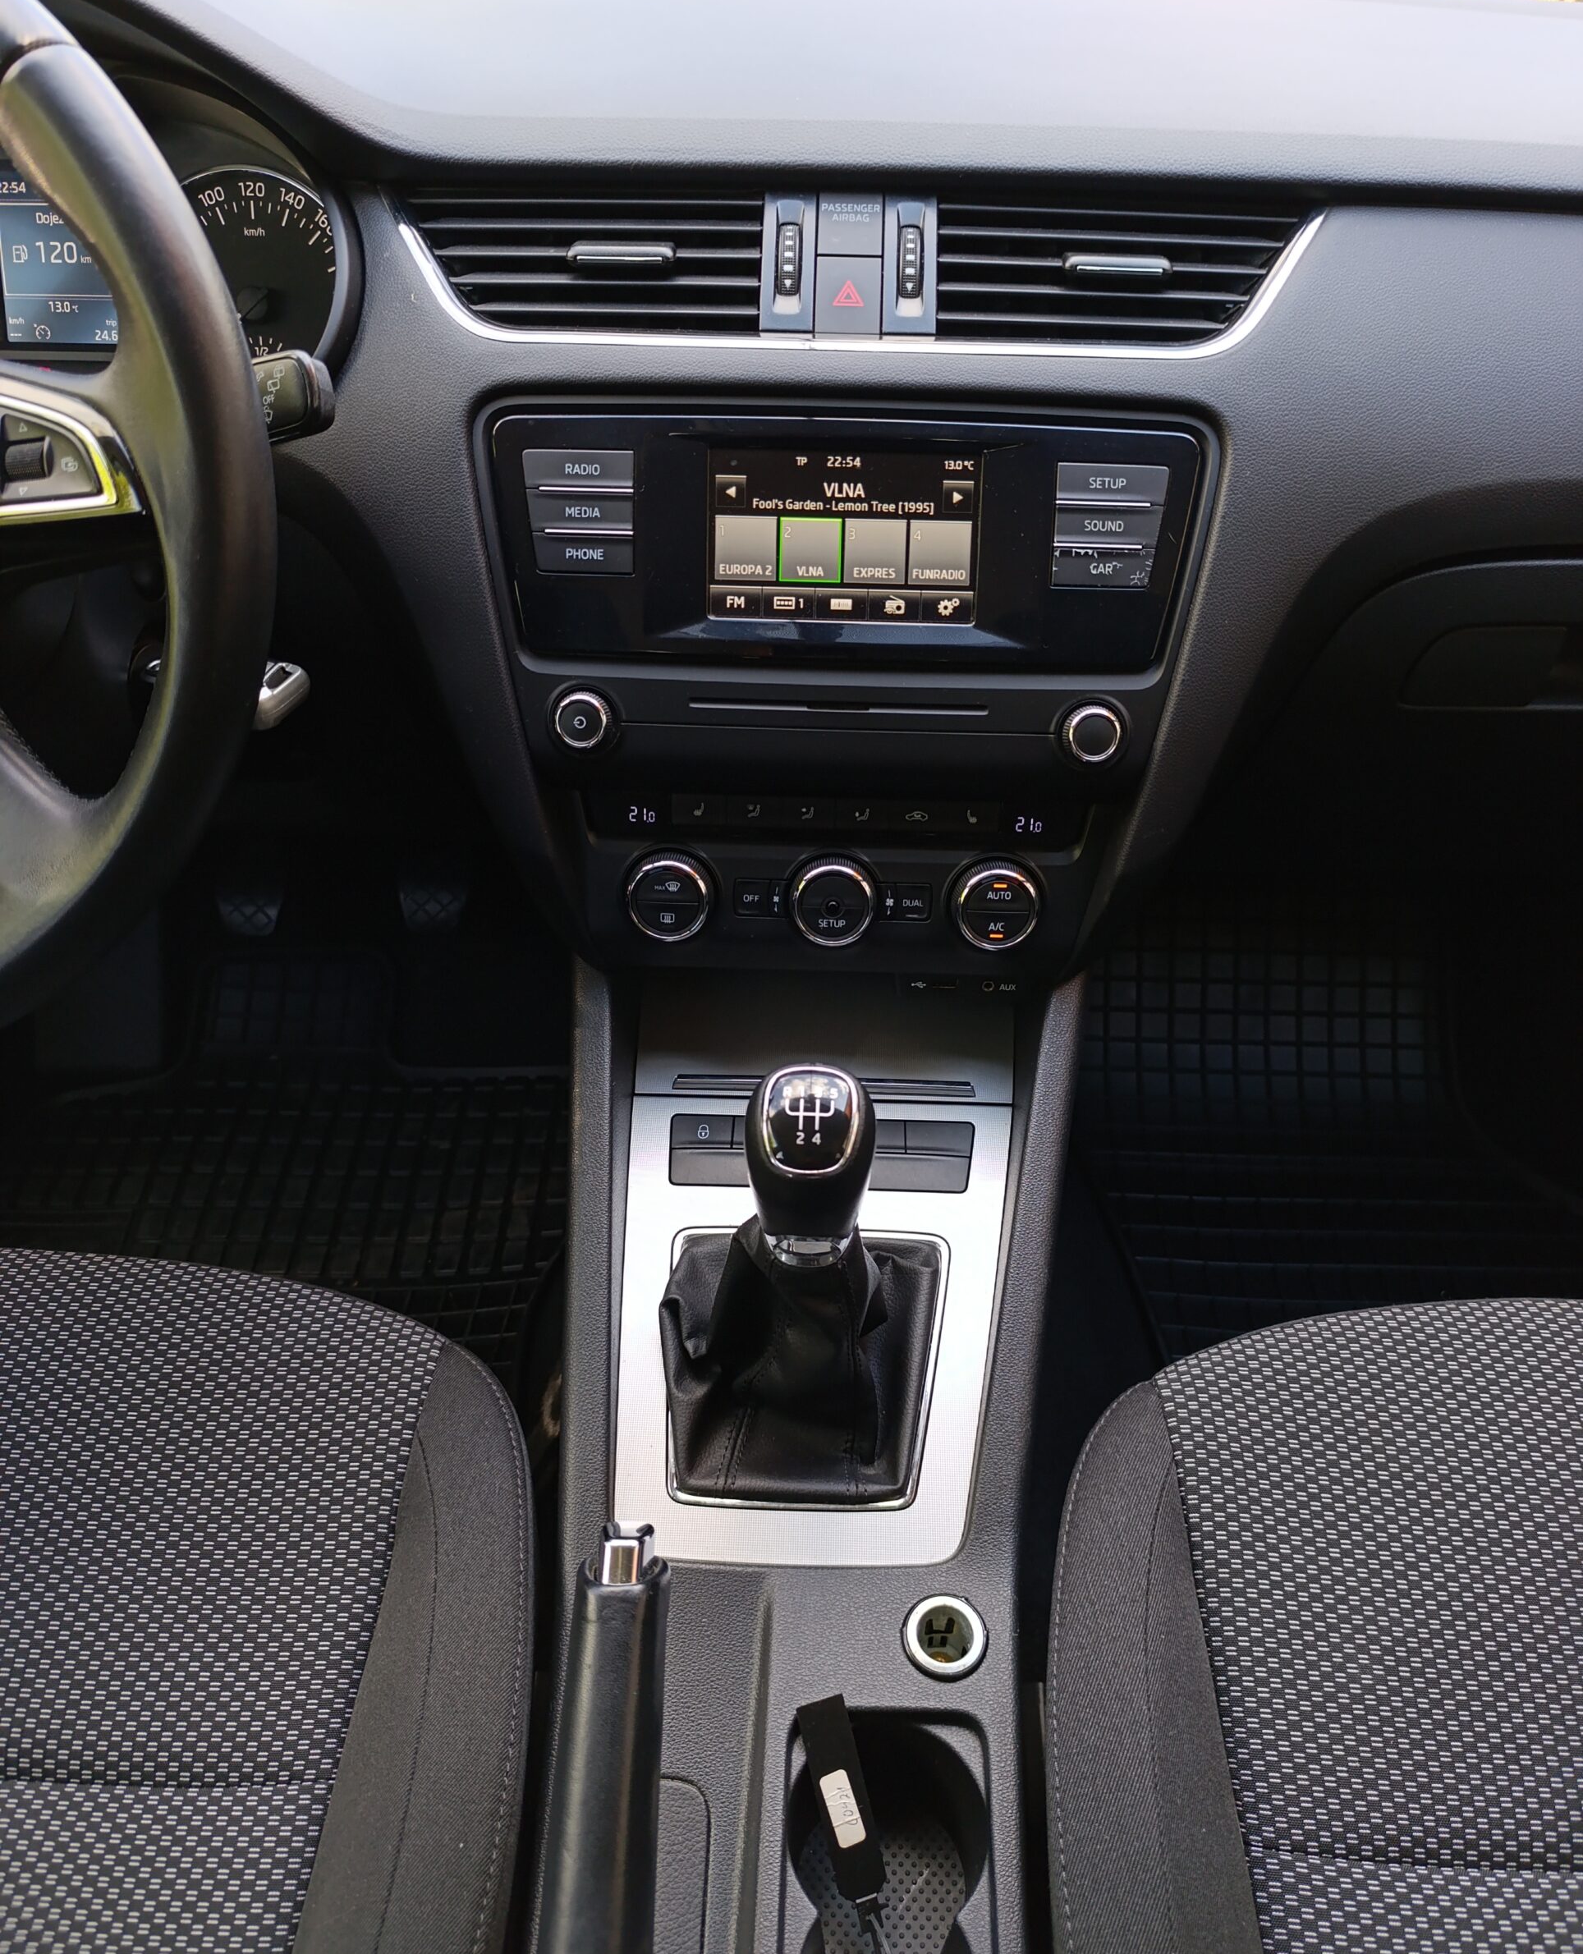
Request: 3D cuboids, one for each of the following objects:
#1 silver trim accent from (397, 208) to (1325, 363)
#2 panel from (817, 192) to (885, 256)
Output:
[{"bbox_3d":[0.028,-0.293,0.585,0.391,0.065,0.028,1,-2,0],"label":"silver trim accent"},{"bbox_3d":[0.025,-0.318,0.590,0.028,0.025,0.010,1,-2,0],"label":"panel"}]

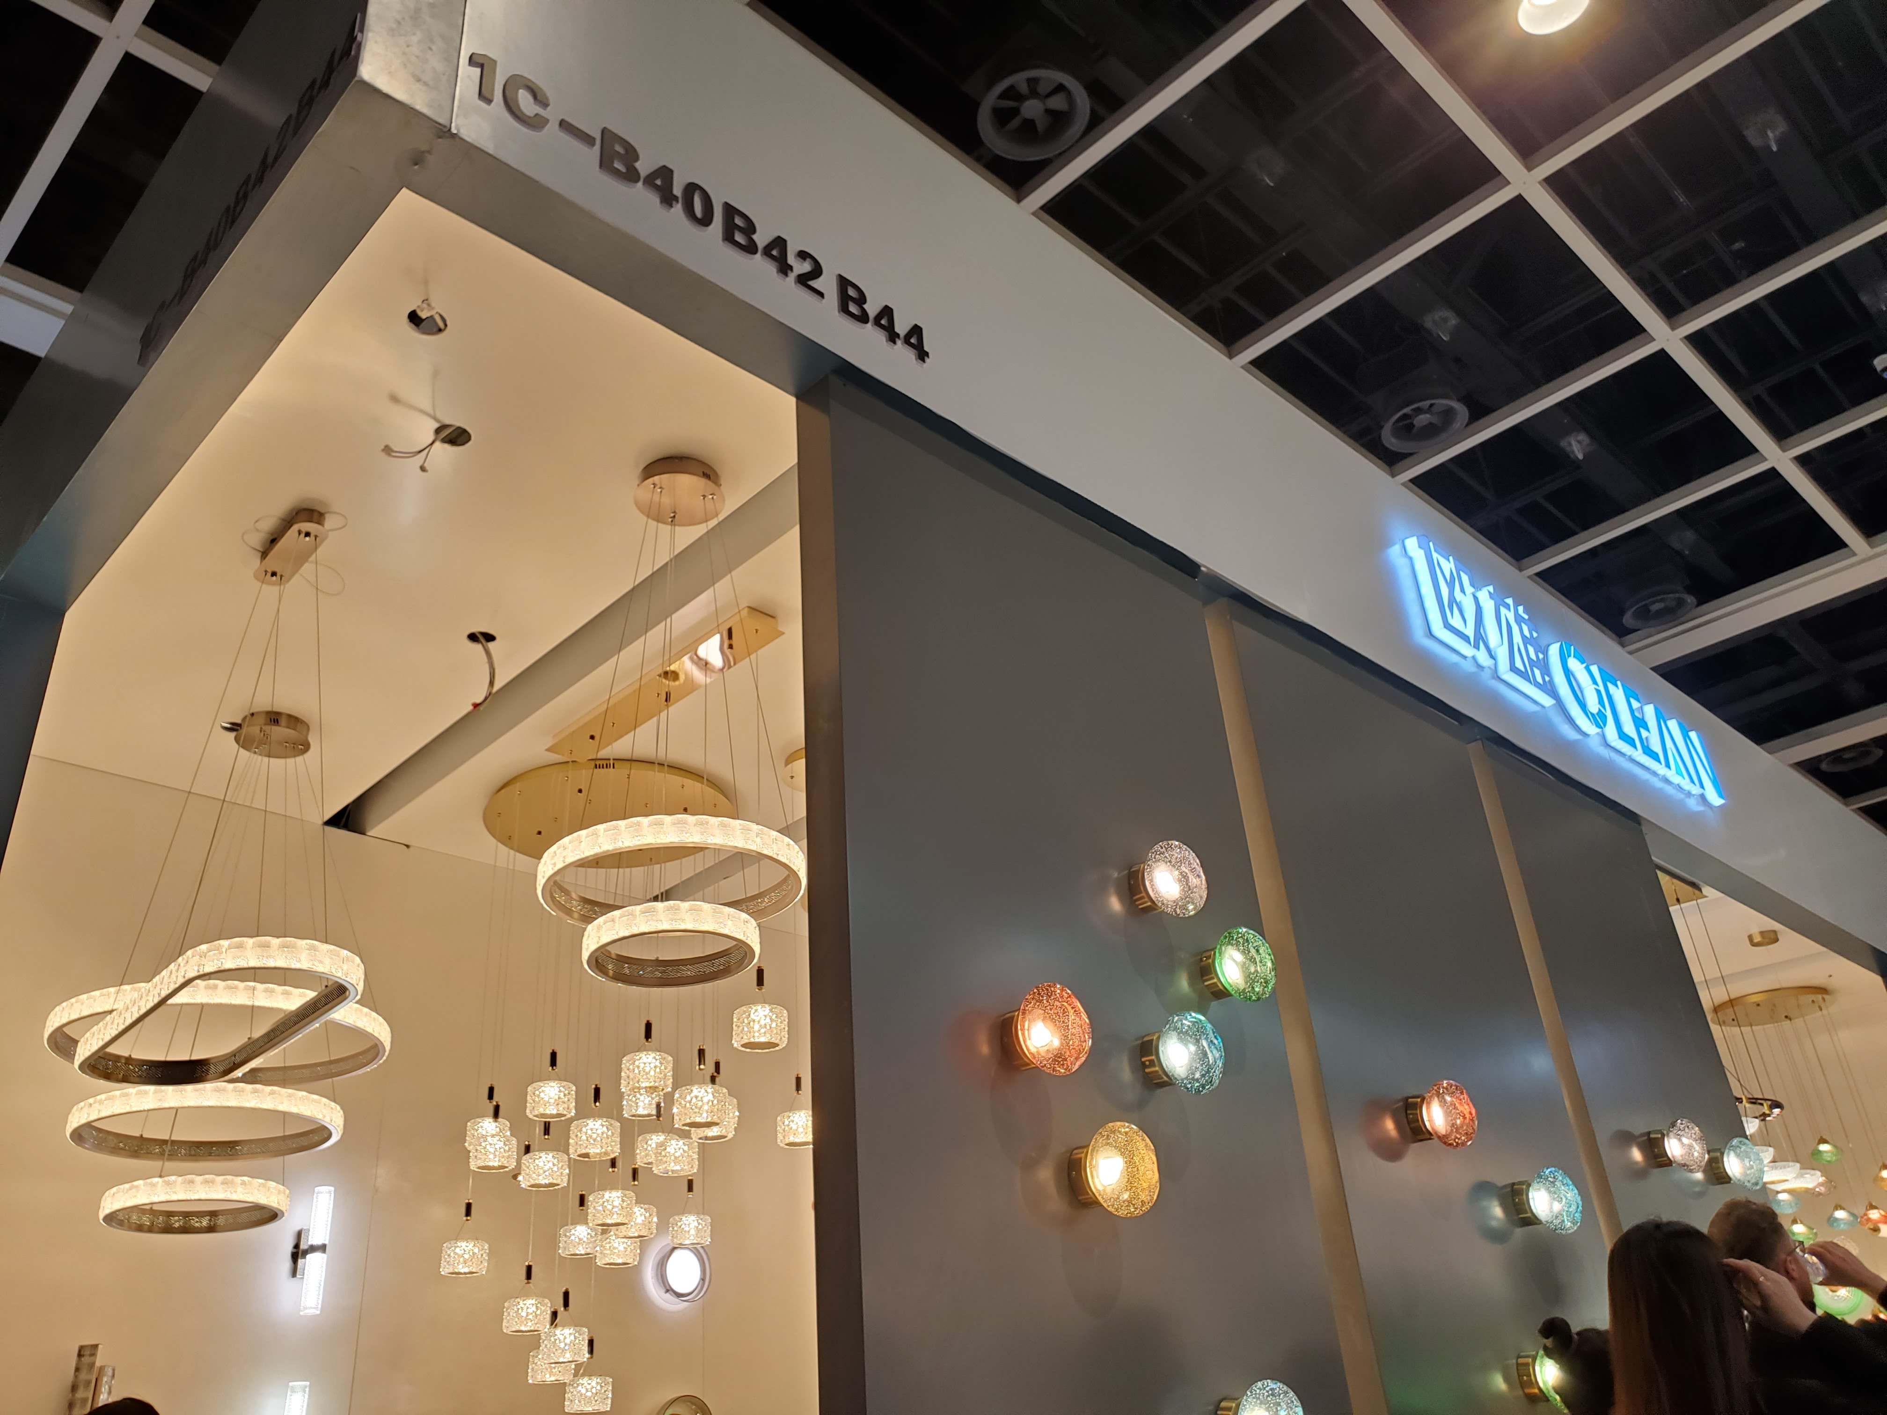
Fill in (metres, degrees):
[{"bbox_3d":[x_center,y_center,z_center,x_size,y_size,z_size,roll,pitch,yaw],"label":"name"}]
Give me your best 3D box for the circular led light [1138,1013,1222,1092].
[{"bbox_3d":[0.421,0.611,2.488,0.147,0.147,0.118,21,-37,-40],"label":"circular led light"}]

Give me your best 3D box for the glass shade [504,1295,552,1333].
[{"bbox_3d":[-1.167,1.707,3.980,0.126,0.088,0.126,21,-37,-40],"label":"glass shade"}]

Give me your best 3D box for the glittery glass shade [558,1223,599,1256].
[{"bbox_3d":[-1.067,1.570,4.175,0.122,0.086,0.122,21,-37,-40],"label":"glittery glass shade"}]

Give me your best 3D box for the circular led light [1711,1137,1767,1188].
[{"bbox_3d":[2.373,1.367,4.232,0.147,0.147,0.118,21,-37,-40],"label":"circular led light"}]

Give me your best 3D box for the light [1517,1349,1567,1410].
[{"bbox_3d":[1.286,1.415,2.997,0.147,0.147,0.125,21,-37,-40],"label":"light"}]

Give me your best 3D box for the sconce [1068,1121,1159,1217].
[{"bbox_3d":[0.271,0.736,2.243,0.147,0.147,0.118,21,-37,-40],"label":"sconce"}]

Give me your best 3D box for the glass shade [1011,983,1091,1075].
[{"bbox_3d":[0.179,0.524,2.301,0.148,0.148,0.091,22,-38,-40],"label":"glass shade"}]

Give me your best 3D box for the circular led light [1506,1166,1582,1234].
[{"bbox_3d":[1.395,1.145,3.284,0.147,0.147,0.125,21,-37,-40],"label":"circular led light"}]

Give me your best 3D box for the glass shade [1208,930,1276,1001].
[{"bbox_3d":[0.568,0.501,2.720,0.147,0.147,0.118,21,-37,-40],"label":"glass shade"}]

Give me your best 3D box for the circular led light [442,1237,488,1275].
[{"bbox_3d":[-1.340,1.538,3.970,0.122,0.086,0.122,-4,-27,-2],"label":"circular led light"}]

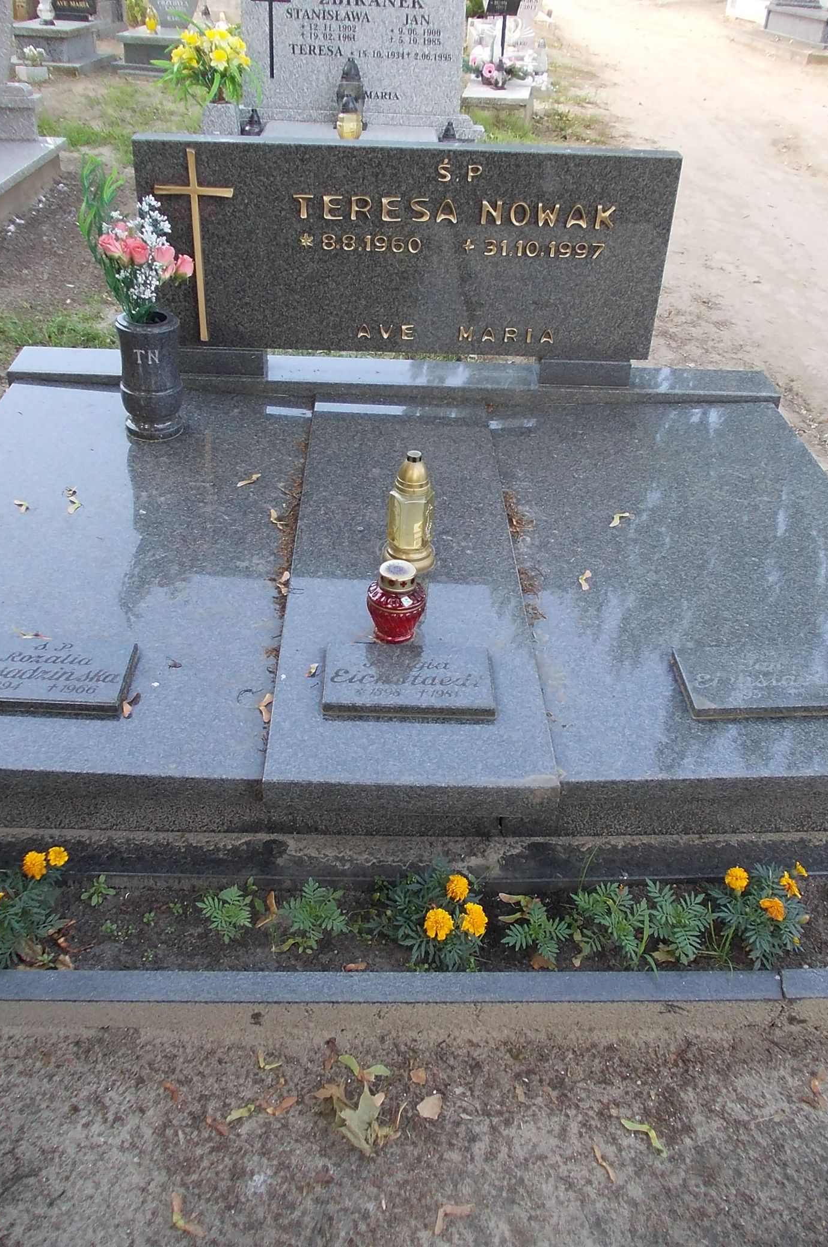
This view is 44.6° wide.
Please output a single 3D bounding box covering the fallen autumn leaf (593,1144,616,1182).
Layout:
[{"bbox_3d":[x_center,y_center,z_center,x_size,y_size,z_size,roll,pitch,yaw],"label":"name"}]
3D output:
[{"bbox_3d":[0.266,0.759,1.418,0.010,0.010,0.055,-10,35,-20],"label":"fallen autumn leaf"}]

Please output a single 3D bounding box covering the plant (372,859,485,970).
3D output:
[{"bbox_3d":[0.024,0.480,1.661,0.182,0.140,0.150,1,33,-3],"label":"plant"}]

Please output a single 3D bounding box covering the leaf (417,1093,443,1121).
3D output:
[{"bbox_3d":[0.025,0.706,1.478,0.035,0.010,0.040,9,34,10],"label":"leaf"}]

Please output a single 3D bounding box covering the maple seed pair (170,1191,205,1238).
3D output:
[{"bbox_3d":[-0.290,0.750,1.271,0.023,0.009,0.071,-26,44,-34],"label":"maple seed pair"}]

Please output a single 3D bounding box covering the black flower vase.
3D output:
[{"bbox_3d":[-0.720,-0.678,2.772,0.166,0.312,0.166,0,37,-10],"label":"black flower vase"}]

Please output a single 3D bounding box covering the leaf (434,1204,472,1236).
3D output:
[{"bbox_3d":[0.048,0.790,1.350,0.064,0.010,0.027,-17,38,-28],"label":"leaf"}]

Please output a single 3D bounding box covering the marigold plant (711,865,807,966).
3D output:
[{"bbox_3d":[0.578,0.490,1.692,0.155,0.140,0.140,1,33,-3],"label":"marigold plant"}]

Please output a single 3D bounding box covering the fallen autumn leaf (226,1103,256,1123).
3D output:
[{"bbox_3d":[-0.250,0.706,1.455,0.046,0.010,0.015,-17,38,-28],"label":"fallen autumn leaf"}]

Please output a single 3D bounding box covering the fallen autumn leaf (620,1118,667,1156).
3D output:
[{"bbox_3d":[0.336,0.736,1.457,0.078,0.012,0.027,29,41,34],"label":"fallen autumn leaf"}]

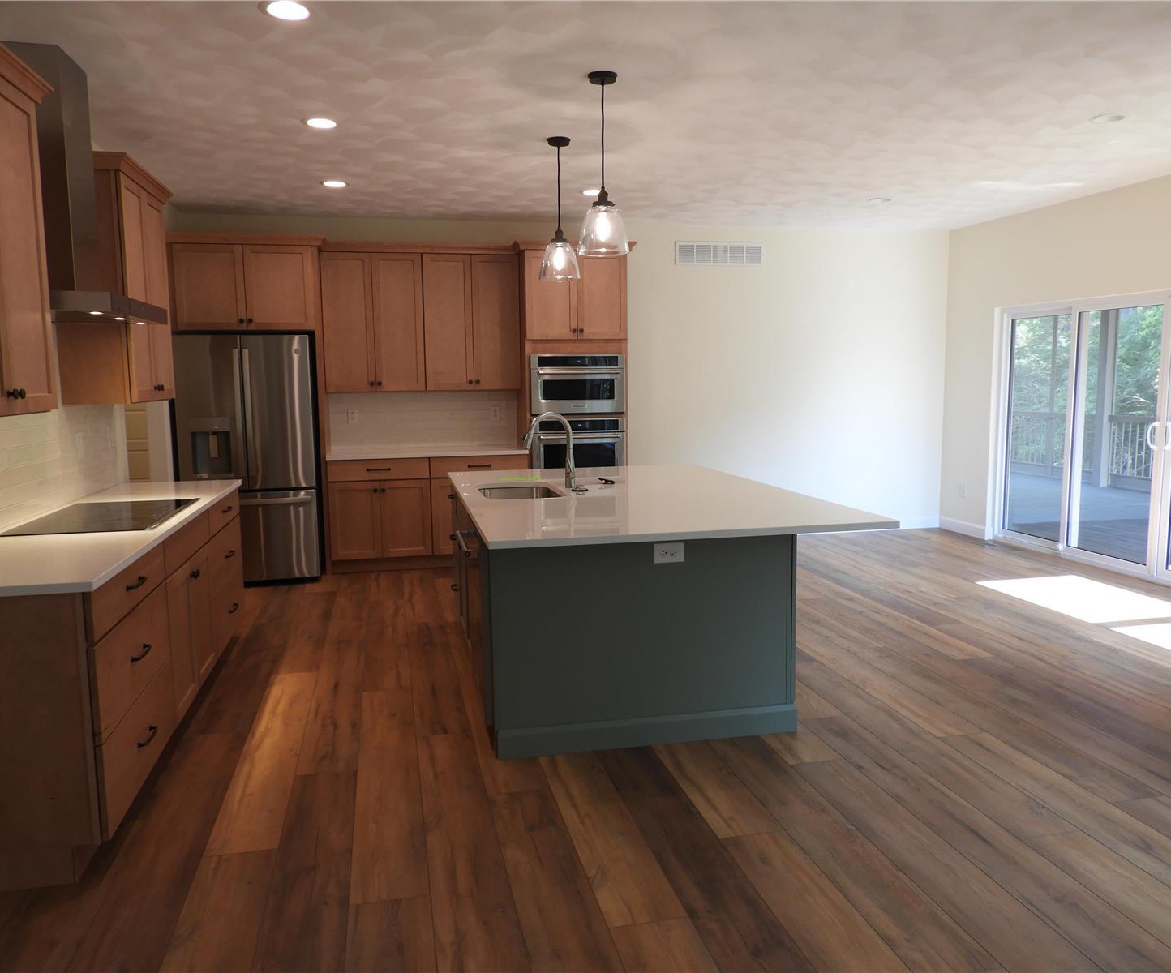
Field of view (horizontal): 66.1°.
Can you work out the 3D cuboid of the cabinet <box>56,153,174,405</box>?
[{"bbox_3d":[-2.361,-0.998,4.546,0.365,1.128,0.930,-2,7,-12],"label":"cabinet"}]

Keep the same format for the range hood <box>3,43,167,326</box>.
[{"bbox_3d":[-2.082,-1.192,3.639,0.495,1.013,0.895,-2,7,-12],"label":"range hood"}]

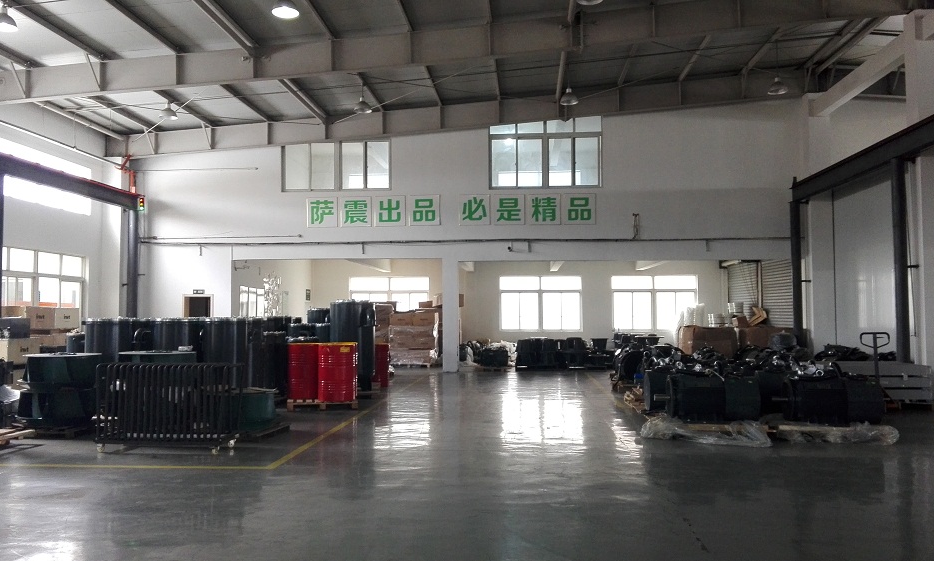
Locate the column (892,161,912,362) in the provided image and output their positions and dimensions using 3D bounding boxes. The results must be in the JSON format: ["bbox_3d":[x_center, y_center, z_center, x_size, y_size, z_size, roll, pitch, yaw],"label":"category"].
[{"bbox_3d":[7.544,-0.066,12.412,0.220,4.200,0.220,0,-3,5],"label":"column"}]

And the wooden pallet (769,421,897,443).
[{"bbox_3d":[4.341,1.810,8.775,1.360,0.160,0.980,-1,-3,11],"label":"wooden pallet"}]

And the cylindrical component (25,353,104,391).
[{"bbox_3d":[-5.214,1.167,9.244,0.900,0.415,0.900,0,-3,0],"label":"cylindrical component"}]

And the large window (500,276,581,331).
[{"bbox_3d":[2.747,0.856,26.450,3.039,2.054,0.150,0,-3,5],"label":"large window"}]

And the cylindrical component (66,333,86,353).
[{"bbox_3d":[-6.586,1.418,12.166,0.420,1.031,0.420,0,-3,0],"label":"cylindrical component"}]

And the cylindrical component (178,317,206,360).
[{"bbox_3d":[-4.473,1.251,11.560,0.500,1.273,0.500,0,-3,0],"label":"cylindrical component"}]

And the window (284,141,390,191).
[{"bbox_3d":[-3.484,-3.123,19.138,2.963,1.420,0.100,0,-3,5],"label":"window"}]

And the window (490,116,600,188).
[{"bbox_3d":[2.054,-3.331,18.663,2.943,1.880,0.100,0,-3,5],"label":"window"}]

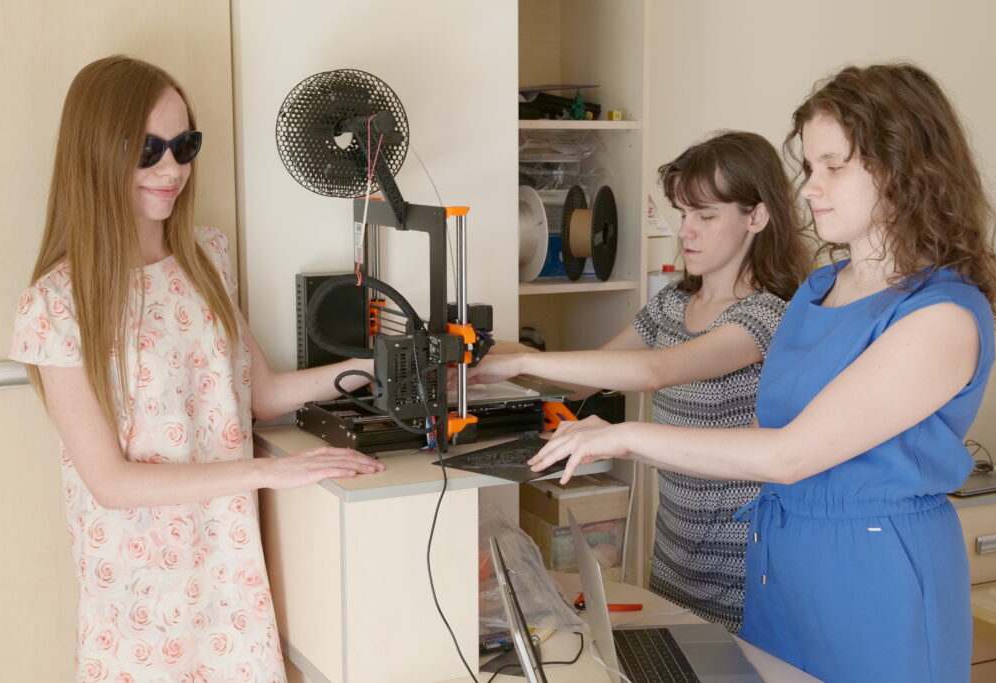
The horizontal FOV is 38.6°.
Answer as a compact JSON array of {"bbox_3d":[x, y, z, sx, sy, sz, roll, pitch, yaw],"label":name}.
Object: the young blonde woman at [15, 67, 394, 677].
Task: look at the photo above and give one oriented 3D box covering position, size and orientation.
[{"bbox_3d":[-0.410,0.401,2.150,0.400,1.627,0.600,6,10,42],"label":"young blonde woman"}]

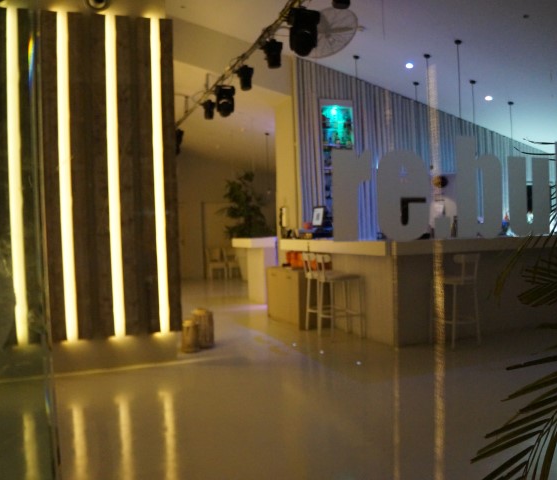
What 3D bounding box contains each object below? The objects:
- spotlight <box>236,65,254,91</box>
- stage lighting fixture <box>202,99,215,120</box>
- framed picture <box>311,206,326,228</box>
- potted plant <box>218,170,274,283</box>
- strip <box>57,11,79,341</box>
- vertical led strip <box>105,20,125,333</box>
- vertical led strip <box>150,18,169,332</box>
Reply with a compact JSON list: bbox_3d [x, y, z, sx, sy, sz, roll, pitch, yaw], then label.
[{"bbox_3d":[-0.396,-1.961,6.531,0.210,0.310,0.230,-1,1,0],"label":"spotlight"},{"bbox_3d":[-1.057,-1.974,8.195,0.180,0.310,0.210,-1,1,0],"label":"stage lighting fixture"},{"bbox_3d":[0.599,-0.337,8.100,0.210,0.300,0.040,-1,-14,25],"label":"framed picture"},{"bbox_3d":[-0.728,-0.330,12.300,1.250,2.450,1.250,-1,1,0],"label":"potted plant"},{"bbox_3d":[-1.996,-0.596,5.120,0.105,3.116,0.080,-2,1,-17],"label":"strip"},{"bbox_3d":[-1.505,-0.584,5.022,0.105,3.000,0.060,-2,1,-18],"label":"vertical led strip"},{"bbox_3d":[-1.173,-0.632,5.365,0.105,3.112,0.080,-2,1,-17],"label":"vertical led strip"}]

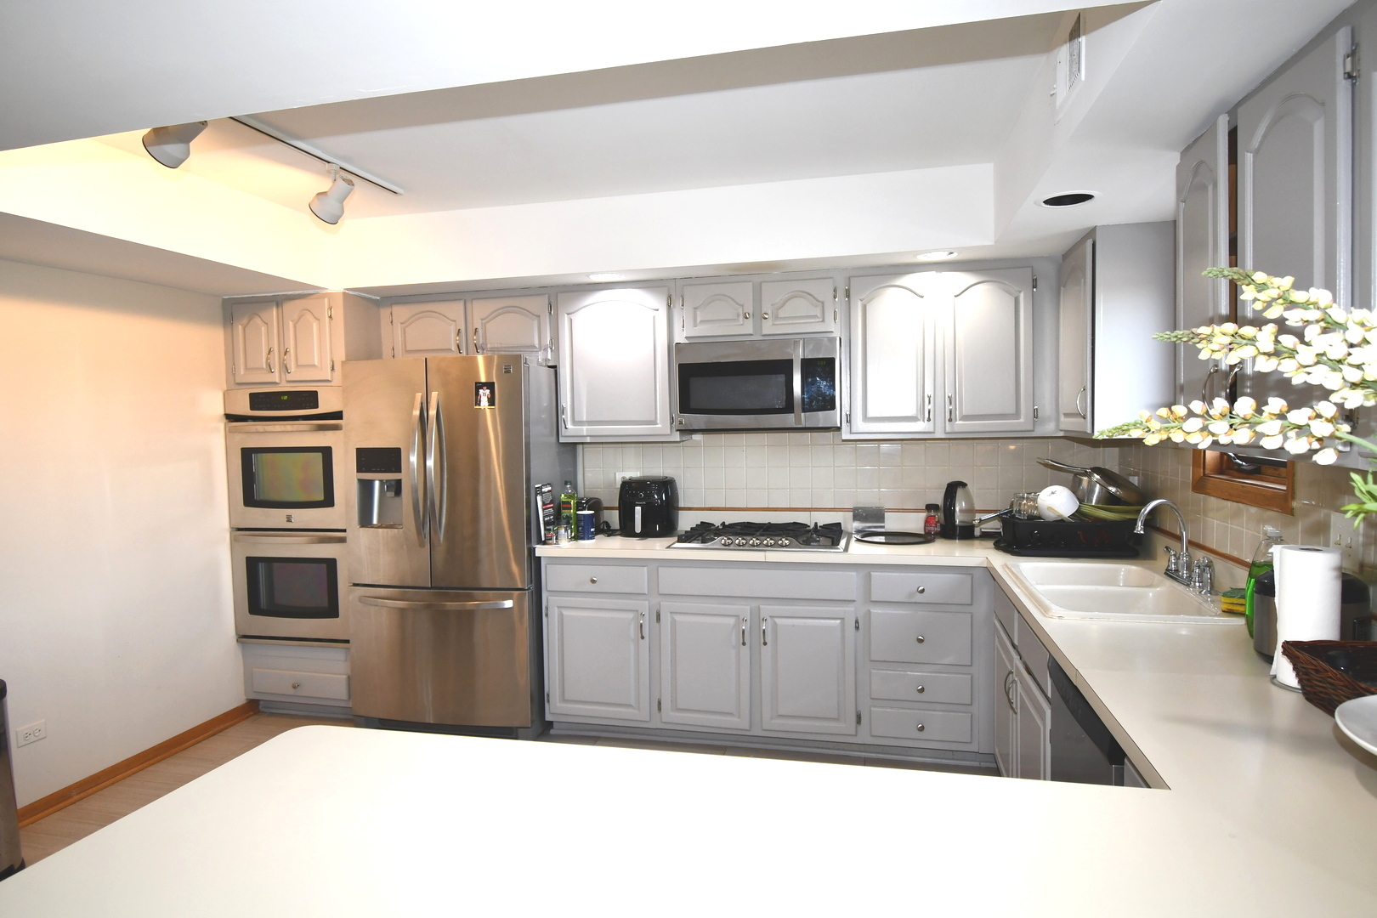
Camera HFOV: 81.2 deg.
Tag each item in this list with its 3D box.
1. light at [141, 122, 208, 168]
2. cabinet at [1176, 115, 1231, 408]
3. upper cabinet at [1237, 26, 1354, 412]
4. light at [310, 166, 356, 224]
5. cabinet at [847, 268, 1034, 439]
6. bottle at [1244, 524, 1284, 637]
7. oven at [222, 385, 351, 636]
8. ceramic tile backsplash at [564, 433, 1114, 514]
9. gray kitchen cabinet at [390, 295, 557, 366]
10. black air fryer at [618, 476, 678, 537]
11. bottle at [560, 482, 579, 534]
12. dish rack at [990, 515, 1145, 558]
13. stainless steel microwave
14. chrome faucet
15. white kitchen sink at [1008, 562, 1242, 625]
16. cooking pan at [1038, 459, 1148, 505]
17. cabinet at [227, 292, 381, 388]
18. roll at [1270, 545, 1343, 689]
[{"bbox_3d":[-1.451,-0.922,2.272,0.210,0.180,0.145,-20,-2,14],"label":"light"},{"bbox_3d":[1.359,-0.398,1.873,0.326,0.750,0.310,0,3,13],"label":"cabinet"},{"bbox_3d":[1.281,-0.375,1.505,0.325,0.715,0.410,0,3,13],"label":"upper cabinet"},{"bbox_3d":[-1.308,-0.971,2.963,0.170,0.205,0.150,0,3,25],"label":"light"},{"bbox_3d":[1.141,-0.476,3.684,0.845,0.758,0.325,0,3,13],"label":"cabinet"},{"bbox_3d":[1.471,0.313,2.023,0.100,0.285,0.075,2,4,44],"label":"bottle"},{"bbox_3d":[-1.948,0.285,4.277,0.690,1.300,0.570,0,3,13],"label":"oven"},{"bbox_3d":[0.706,0.067,3.998,2.645,0.385,0.025,0,3,13],"label":"ceramic tile backsplash"},{"bbox_3d":[-1.089,-0.659,4.209,0.957,0.380,0.325,0,3,13],"label":"gray kitchen cabinet"},{"bbox_3d":[-0.199,0.238,3.998,0.260,0.290,0.300,0,3,13],"label":"black air fryer"},{"bbox_3d":[-0.586,0.246,3.942,0.078,0.292,0.080,0,3,13],"label":"bottle"},{"bbox_3d":[1.560,0.313,3.354,0.485,0.137,0.370,0,3,13],"label":"dish rack"},{"bbox_3d":[0.352,-0.348,3.841,0.760,0.406,0.400,0,3,13],"label":"stainless steel microwave"},{"bbox_3d":[1.629,0.270,2.717,0.195,0.290,0.325,0,3,13],"label":"chrome faucet"},{"bbox_3d":[1.396,0.513,2.626,0.550,0.202,0.845,0,3,13],"label":"white kitchen sink"},{"bbox_3d":[1.660,0.080,3.270,0.480,0.105,0.280,32,9,-2],"label":"cooking pan"},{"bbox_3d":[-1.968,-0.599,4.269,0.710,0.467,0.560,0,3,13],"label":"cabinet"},{"bbox_3d":[1.303,0.332,1.699,0.118,0.283,0.118,0,3,13],"label":"roll"}]

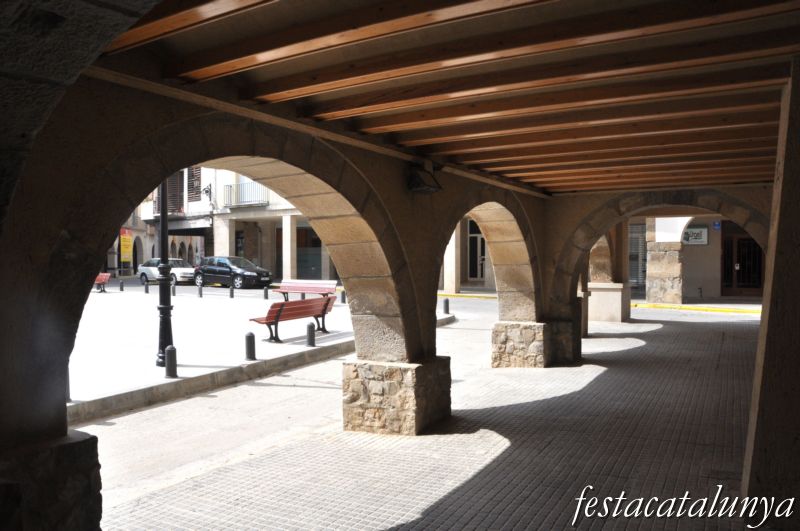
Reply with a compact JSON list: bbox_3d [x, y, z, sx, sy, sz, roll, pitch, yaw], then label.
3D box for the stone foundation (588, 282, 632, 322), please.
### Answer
[{"bbox_3d":[5.691,0.956,16.538,1.000,1.080,1.100,1,2,30],"label":"stone foundation"}]

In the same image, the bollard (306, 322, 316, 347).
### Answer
[{"bbox_3d":[-1.514,1.184,10.250,0.135,0.420,0.135,1,2,30],"label":"bollard"}]

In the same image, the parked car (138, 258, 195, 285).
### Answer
[{"bbox_3d":[-12.293,0.304,32.561,4.200,1.400,1.700,1,2,30],"label":"parked car"}]

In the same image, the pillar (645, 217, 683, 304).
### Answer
[{"bbox_3d":[8.350,-0.140,18.800,1.000,2.700,0.650,1,2,30],"label":"pillar"}]

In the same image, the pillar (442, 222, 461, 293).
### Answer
[{"bbox_3d":[2.010,-0.380,22.700,0.460,2.900,0.460,1,2,30],"label":"pillar"}]

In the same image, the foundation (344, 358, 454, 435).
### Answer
[{"bbox_3d":[-0.013,1.310,6.312,0.790,0.660,0.900,0,0,23],"label":"foundation"}]

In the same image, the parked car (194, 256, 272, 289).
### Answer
[{"bbox_3d":[-8.421,0.335,30.070,4.150,1.470,1.720,1,2,30],"label":"parked car"}]

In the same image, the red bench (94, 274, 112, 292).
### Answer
[{"bbox_3d":[-12.528,0.701,24.541,1.750,0.780,0.600,1,2,30],"label":"red bench"}]

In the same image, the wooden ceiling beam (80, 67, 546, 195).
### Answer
[{"bbox_3d":[0.493,-1.116,6.694,0.085,0.085,8.443,1,2,30],"label":"wooden ceiling beam"}]

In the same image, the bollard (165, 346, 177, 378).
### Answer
[{"bbox_3d":[-2.946,1.237,7.700,0.135,0.420,0.135,1,2,30],"label":"bollard"}]

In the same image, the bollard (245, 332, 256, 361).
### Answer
[{"bbox_3d":[-2.232,1.207,8.950,0.135,0.420,0.135,0,1,0],"label":"bollard"}]

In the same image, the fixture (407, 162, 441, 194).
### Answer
[{"bbox_3d":[0.233,-0.862,5.938,0.270,0.280,0.270,1,2,30],"label":"fixture"}]

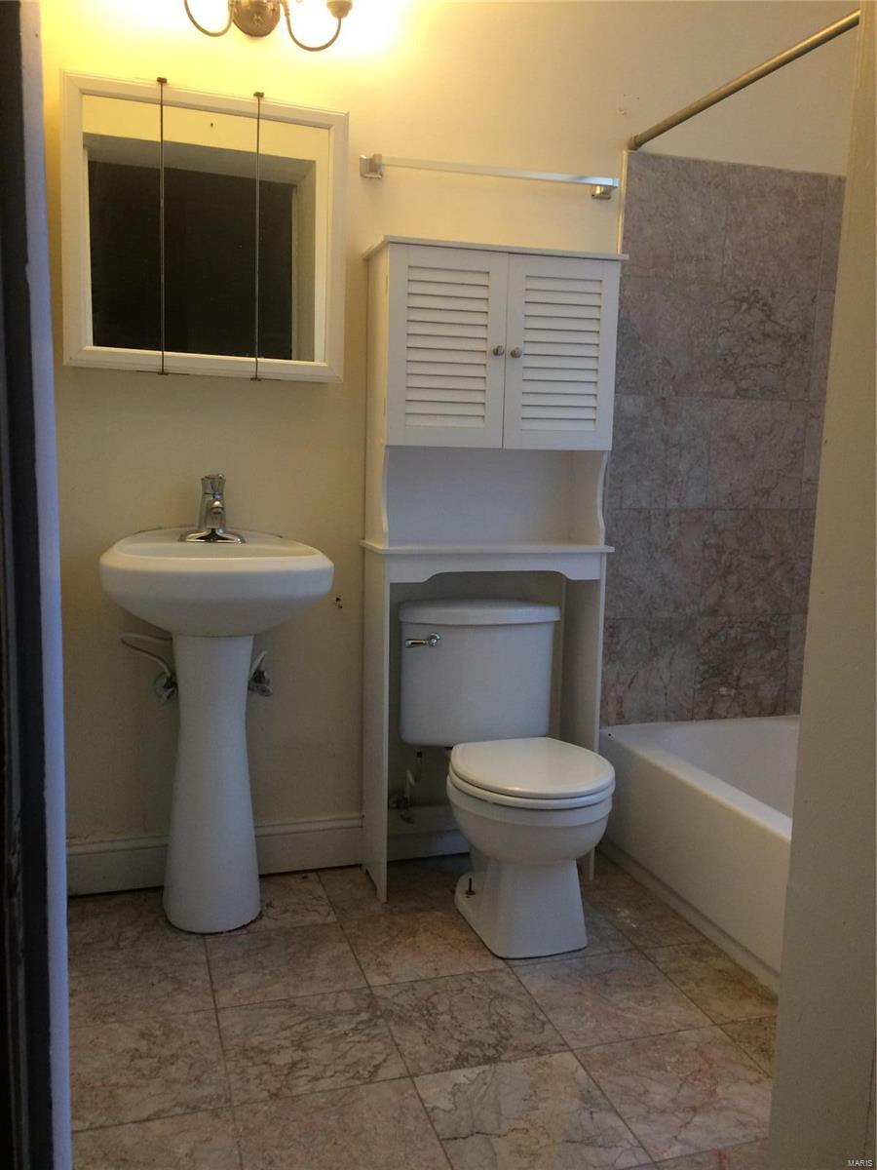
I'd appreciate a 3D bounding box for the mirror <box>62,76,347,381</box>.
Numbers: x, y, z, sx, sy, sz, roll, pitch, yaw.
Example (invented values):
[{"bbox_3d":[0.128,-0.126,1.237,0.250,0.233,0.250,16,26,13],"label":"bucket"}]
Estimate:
[{"bbox_3d":[-0.530,-0.792,2.260,0.620,0.615,0.119,-1,7,-17],"label":"mirror"}]

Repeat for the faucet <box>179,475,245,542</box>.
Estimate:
[{"bbox_3d":[-0.525,-0.177,2.286,0.155,0.160,0.140,-1,7,-17],"label":"faucet"}]

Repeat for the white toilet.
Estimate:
[{"bbox_3d":[0.157,0.422,2.305,0.429,0.719,0.681,-1,7,-17],"label":"white toilet"}]

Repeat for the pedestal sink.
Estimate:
[{"bbox_3d":[-0.501,0.331,2.237,0.495,0.889,0.439,-1,7,-17],"label":"pedestal sink"}]

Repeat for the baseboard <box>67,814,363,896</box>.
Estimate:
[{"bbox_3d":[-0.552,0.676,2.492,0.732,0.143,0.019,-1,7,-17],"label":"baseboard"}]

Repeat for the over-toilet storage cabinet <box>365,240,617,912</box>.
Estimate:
[{"bbox_3d":[0.122,-0.026,2.491,0.612,1.565,0.244,-1,7,-17],"label":"over-toilet storage cabinet"}]

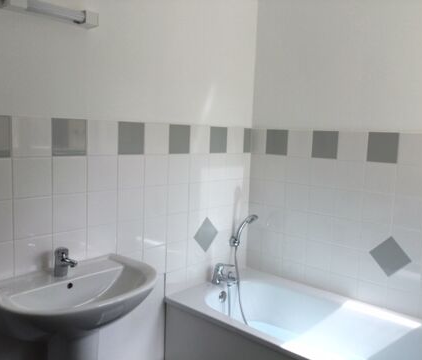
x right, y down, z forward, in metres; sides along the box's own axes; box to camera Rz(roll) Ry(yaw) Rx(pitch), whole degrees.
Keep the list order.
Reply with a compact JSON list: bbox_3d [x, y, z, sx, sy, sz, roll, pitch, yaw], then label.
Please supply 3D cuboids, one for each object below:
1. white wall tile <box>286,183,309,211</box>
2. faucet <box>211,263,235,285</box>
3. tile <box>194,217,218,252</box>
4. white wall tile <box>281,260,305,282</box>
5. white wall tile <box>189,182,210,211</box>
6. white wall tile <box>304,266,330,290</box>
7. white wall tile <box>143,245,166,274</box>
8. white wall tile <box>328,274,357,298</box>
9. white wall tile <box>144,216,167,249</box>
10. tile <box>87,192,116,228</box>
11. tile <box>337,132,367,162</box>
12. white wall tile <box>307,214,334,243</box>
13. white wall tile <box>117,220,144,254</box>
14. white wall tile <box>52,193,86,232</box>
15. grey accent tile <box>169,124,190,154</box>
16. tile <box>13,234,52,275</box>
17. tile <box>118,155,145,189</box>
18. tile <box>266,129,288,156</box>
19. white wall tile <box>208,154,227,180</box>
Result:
[{"bbox_3d":[0.489,0.097,2.427,0.150,0.149,0.010,7,8,41],"label":"white wall tile"},{"bbox_3d":[0.069,0.523,2.352,0.155,0.134,0.065,7,8,41],"label":"faucet"},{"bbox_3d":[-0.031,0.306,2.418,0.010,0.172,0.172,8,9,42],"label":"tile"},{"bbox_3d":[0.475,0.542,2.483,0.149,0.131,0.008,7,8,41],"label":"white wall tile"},{"bbox_3d":[-0.067,0.089,2.312,0.010,0.149,0.150,7,8,41],"label":"white wall tile"},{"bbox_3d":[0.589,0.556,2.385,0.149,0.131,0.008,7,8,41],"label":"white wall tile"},{"bbox_3d":[-0.285,0.407,2.144,0.010,0.149,0.149,7,8,41],"label":"white wall tile"},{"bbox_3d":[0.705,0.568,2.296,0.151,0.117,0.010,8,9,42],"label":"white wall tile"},{"bbox_3d":[-0.275,0.255,2.102,0.010,0.149,0.150,7,8,41],"label":"white wall tile"},{"bbox_3d":[-0.480,0.122,1.884,0.010,0.149,0.149,7,8,41],"label":"tile"},{"bbox_3d":[0.730,-0.175,2.212,0.151,0.151,0.010,8,9,42],"label":"tile"},{"bbox_3d":[0.600,0.263,2.354,0.149,0.149,0.008,7,8,41],"label":"white wall tile"},{"bbox_3d":[-0.377,0.262,1.984,0.010,0.150,0.150,8,8,41],"label":"white wall tile"},{"bbox_3d":[-0.579,0.130,1.760,0.010,0.150,0.150,7,8,41],"label":"white wall tile"},{"bbox_3d":[-0.162,-0.205,2.179,0.010,0.150,0.150,7,8,41],"label":"grey accent tile"},{"bbox_3d":[-0.686,0.290,1.663,0.010,0.150,0.150,7,8,41],"label":"tile"},{"bbox_3d":[-0.366,-0.035,1.957,0.010,0.149,0.150,7,8,41],"label":"tile"},{"bbox_3d":[0.387,-0.216,2.495,0.150,0.149,0.010,7,8,41],"label":"tile"},{"bbox_3d":[0.035,-0.077,2.405,0.010,0.150,0.150,8,8,41],"label":"white wall tile"}]

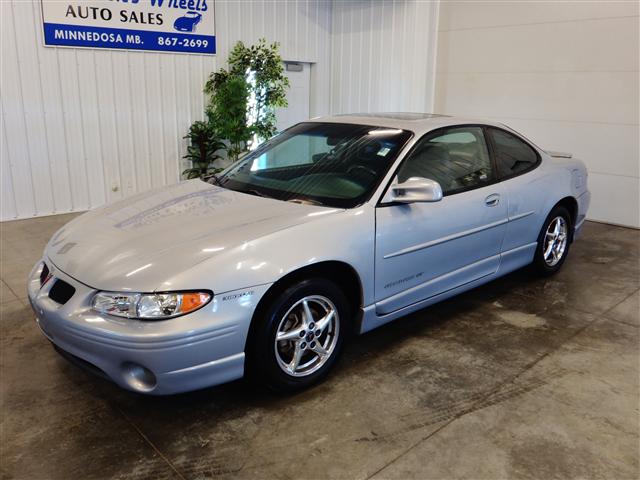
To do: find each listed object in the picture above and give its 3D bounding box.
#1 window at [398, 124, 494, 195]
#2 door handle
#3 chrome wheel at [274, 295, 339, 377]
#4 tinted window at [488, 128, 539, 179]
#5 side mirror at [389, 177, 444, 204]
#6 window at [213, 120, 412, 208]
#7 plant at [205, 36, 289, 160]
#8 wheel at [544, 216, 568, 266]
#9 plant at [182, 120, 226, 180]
[{"bbox_3d":[0.830,-0.525,3.411,1.157,0.457,0.081,-13,-7,-40],"label":"window"},{"bbox_3d":[1.198,-0.278,3.602,0.178,0.091,0.046,-13,21,-40],"label":"door handle"},{"bbox_3d":[-0.111,0.488,2.768,0.447,0.447,0.183,-13,21,-40],"label":"chrome wheel"},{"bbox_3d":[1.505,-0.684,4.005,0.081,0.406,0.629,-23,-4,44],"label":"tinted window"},{"bbox_3d":[0.524,-0.265,2.880,0.162,0.127,0.238,-13,21,-40],"label":"side mirror"},{"bbox_3d":[-0.053,-0.565,3.622,1.472,0.132,0.853,18,52,46],"label":"window"},{"bbox_3d":[-1.076,-1.750,7.592,1.218,2.152,1.035,-13,21,-40],"label":"plant"},{"bbox_3d":[2.018,0.000,4.598,0.447,0.447,0.183,-13,21,-40],"label":"wheel"},{"bbox_3d":[-1.594,-1.097,7.310,0.609,1.117,0.579,-13,21,-40],"label":"plant"}]

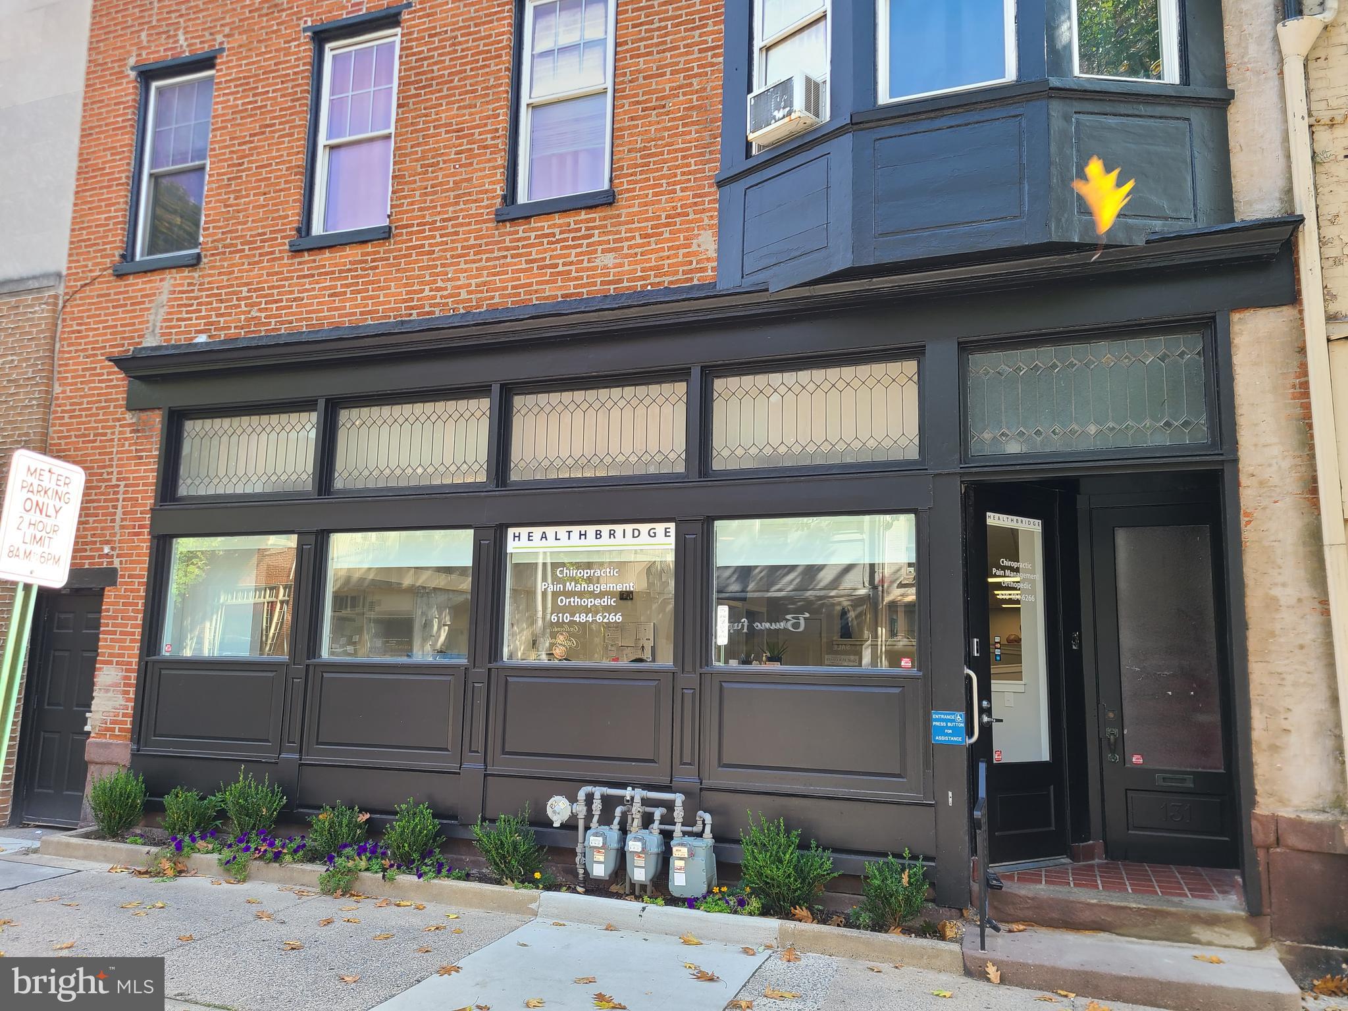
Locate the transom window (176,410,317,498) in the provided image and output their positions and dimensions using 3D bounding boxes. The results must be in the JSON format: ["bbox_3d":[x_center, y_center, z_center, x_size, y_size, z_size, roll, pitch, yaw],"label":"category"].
[{"bbox_3d":[-3.725,-0.448,8.818,1.505,0.706,0.080,-2,-9,20],"label":"transom window"}]

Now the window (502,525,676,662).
[{"bbox_3d":[-0.640,0.646,7.479,1.384,1.020,0.080,-2,-9,20],"label":"window"}]

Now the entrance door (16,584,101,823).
[{"bbox_3d":[-5.595,1.869,9.387,0.904,2.127,0.060,-2,-9,20],"label":"entrance door"}]

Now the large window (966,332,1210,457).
[{"bbox_3d":[2.610,-0.698,6.461,1.423,0.720,0.080,-2,-9,20],"label":"large window"}]

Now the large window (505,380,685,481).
[{"bbox_3d":[-0.574,-0.538,7.502,1.410,0.658,0.100,-2,-8,20],"label":"large window"}]

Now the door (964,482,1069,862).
[{"bbox_3d":[2.270,1.080,6.711,0.859,2.453,0.060,6,-10,-29],"label":"door"}]

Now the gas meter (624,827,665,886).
[{"bbox_3d":[-0.193,2.303,6.660,0.213,0.331,0.180,-2,-8,20],"label":"gas meter"}]

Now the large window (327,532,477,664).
[{"bbox_3d":[-2.175,0.704,7.942,1.343,1.000,0.100,-2,-8,20],"label":"large window"}]

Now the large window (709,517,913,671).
[{"bbox_3d":[0.941,0.582,6.890,1.400,1.030,0.080,-2,-9,20],"label":"large window"}]

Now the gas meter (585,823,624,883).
[{"bbox_3d":[-0.470,2.313,6.761,0.196,0.319,0.180,-2,-8,20],"label":"gas meter"}]

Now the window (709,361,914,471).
[{"bbox_3d":[0.948,-0.606,6.953,1.436,0.668,0.100,-2,-8,20],"label":"window"}]

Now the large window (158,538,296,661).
[{"bbox_3d":[-3.732,0.764,8.505,1.321,1.005,0.100,-2,-8,20],"label":"large window"}]

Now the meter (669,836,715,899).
[{"bbox_3d":[0.129,2.339,6.575,0.265,0.365,0.210,-2,-9,20],"label":"meter"}]

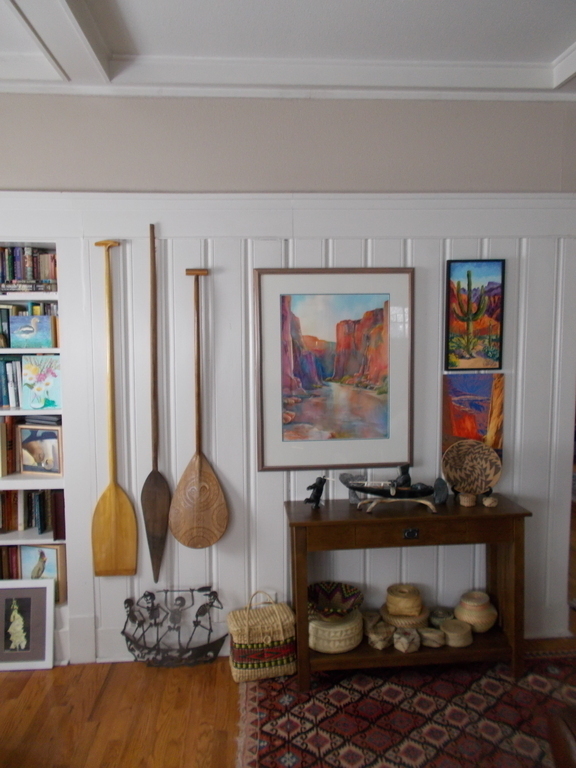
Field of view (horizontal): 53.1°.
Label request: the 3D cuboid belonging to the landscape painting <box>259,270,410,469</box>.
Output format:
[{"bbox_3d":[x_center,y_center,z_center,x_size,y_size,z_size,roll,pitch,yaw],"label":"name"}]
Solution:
[{"bbox_3d":[0.220,-0.065,2.667,0.733,0.924,0.028,-1,5,-5],"label":"landscape painting"}]

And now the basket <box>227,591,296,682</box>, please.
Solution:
[{"bbox_3d":[-0.117,1.115,2.626,0.300,0.380,0.200,-2,5,-16],"label":"basket"}]

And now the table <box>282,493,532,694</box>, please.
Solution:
[{"bbox_3d":[0.519,0.925,2.597,1.044,0.748,0.313,-1,5,-5],"label":"table"}]

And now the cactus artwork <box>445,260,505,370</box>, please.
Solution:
[{"bbox_3d":[0.872,-0.320,2.700,0.277,0.508,0.025,-1,5,-5],"label":"cactus artwork"}]

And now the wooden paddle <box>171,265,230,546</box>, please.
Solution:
[{"bbox_3d":[-0.409,0.127,2.604,0.262,1.268,0.045,0,5,-5],"label":"wooden paddle"}]

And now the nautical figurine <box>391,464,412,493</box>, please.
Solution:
[{"bbox_3d":[0.498,0.415,2.532,0.085,0.120,0.070,-1,5,-5],"label":"nautical figurine"}]

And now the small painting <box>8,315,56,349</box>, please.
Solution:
[{"bbox_3d":[-1.164,-0.239,2.638,0.190,0.145,0.025,0,5,6],"label":"small painting"}]

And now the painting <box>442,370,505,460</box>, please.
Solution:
[{"bbox_3d":[0.875,0.179,2.739,0.295,0.455,0.025,-1,5,-5],"label":"painting"}]

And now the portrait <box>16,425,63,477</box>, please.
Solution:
[{"bbox_3d":[-1.156,0.307,2.692,0.222,0.230,0.025,1,5,14],"label":"portrait"}]

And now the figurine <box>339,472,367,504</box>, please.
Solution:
[{"bbox_3d":[0.302,0.485,2.673,0.127,0.140,0.060,-1,4,-4],"label":"figurine"}]

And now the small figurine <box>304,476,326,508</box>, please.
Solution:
[{"bbox_3d":[0.123,0.486,2.586,0.095,0.143,0.065,0,5,9],"label":"small figurine"}]

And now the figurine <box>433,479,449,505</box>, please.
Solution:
[{"bbox_3d":[0.702,0.495,2.655,0.070,0.118,0.050,-1,5,-5],"label":"figurine"}]

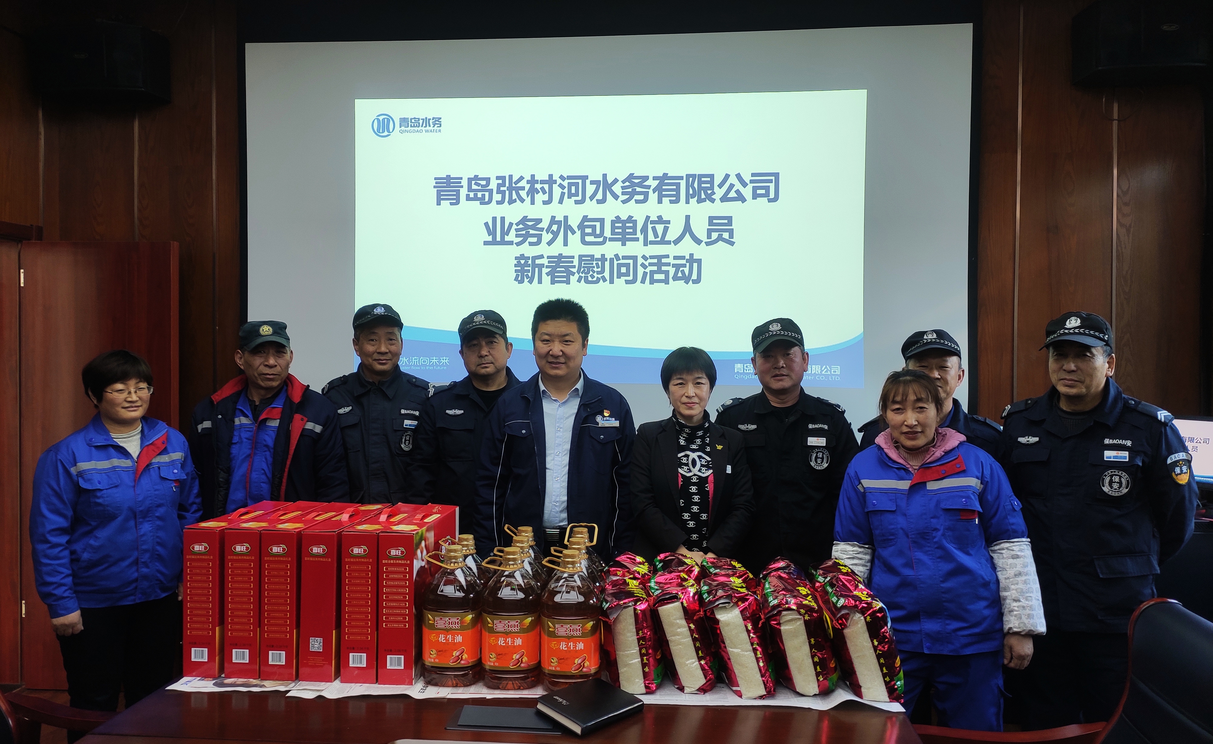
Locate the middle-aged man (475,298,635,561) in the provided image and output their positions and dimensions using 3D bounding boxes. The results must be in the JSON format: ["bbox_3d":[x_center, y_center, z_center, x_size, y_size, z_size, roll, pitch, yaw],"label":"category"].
[{"bbox_3d":[-0.162,0.652,2.750,0.510,1.755,0.290,0,1,-1],"label":"middle-aged man"}]

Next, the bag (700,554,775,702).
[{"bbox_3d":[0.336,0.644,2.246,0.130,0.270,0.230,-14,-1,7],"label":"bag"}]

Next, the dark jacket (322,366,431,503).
[{"bbox_3d":[-0.789,0.370,3.020,0.500,0.770,0.280,0,1,-9],"label":"dark jacket"}]

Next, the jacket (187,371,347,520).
[{"bbox_3d":[-1.087,0.392,2.820,0.510,0.770,0.300,0,1,-10],"label":"jacket"}]

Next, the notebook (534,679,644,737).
[{"bbox_3d":[-0.036,0.778,2.040,0.162,0.023,0.224,1,1,39],"label":"notebook"}]

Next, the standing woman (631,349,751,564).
[{"bbox_3d":[0.280,0.728,2.860,0.430,1.600,0.280,0,1,5],"label":"standing woman"}]

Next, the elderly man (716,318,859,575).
[{"bbox_3d":[0.617,0.688,3.046,0.490,1.740,0.300,0,1,11],"label":"elderly man"}]

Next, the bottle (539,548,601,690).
[{"bbox_3d":[-0.090,0.618,2.222,0.150,0.336,0.150,0,1,1],"label":"bottle"}]

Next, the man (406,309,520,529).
[{"bbox_3d":[-0.445,0.668,3.116,0.500,1.768,0.310,0,1,-8],"label":"man"}]

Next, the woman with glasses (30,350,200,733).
[{"bbox_3d":[-1.611,0.743,2.885,0.300,1.614,0.480,1,1,45],"label":"woman with glasses"}]

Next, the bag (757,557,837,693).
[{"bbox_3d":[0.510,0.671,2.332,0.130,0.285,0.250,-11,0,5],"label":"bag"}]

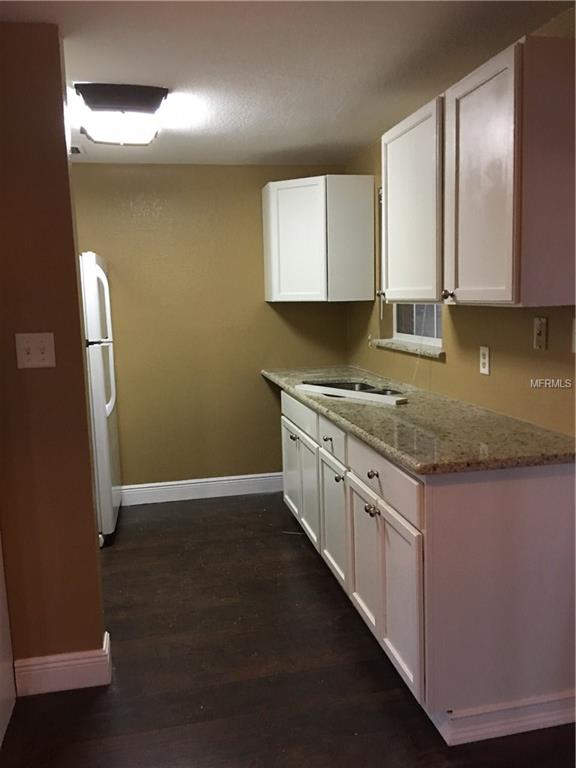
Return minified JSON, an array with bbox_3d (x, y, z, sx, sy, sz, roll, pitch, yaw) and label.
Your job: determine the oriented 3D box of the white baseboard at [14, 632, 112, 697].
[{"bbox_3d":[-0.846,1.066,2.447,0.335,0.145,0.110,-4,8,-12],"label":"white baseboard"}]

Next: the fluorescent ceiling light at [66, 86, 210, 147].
[{"bbox_3d":[-0.772,-1.250,3.023,0.410,0.100,0.610,-4,8,-16],"label":"fluorescent ceiling light"}]

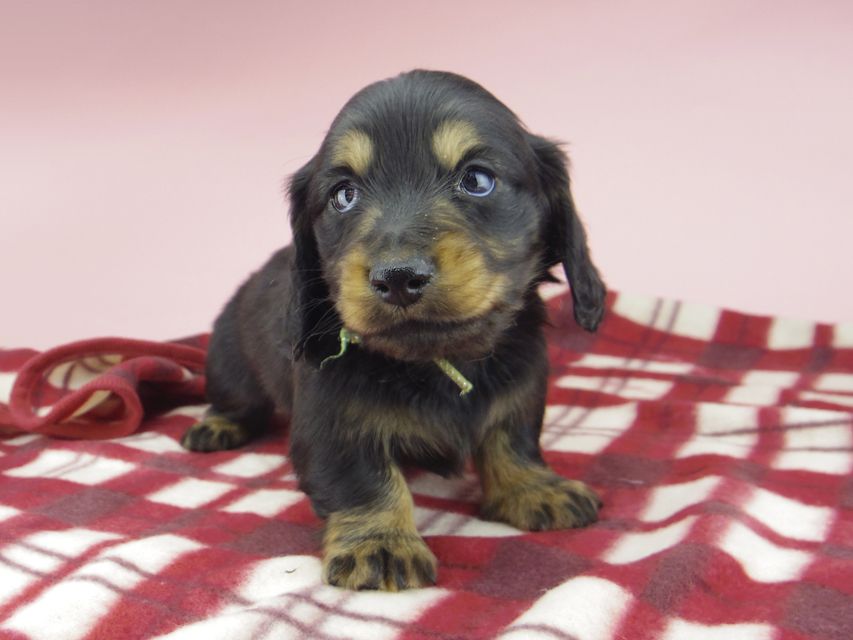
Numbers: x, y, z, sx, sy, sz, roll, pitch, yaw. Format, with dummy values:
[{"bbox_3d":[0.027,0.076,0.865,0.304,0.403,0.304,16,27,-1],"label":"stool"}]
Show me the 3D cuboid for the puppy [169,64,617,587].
[{"bbox_3d":[-0.036,-0.018,0.421,0.125,0.178,0.222,-7,15,-27],"label":"puppy"}]

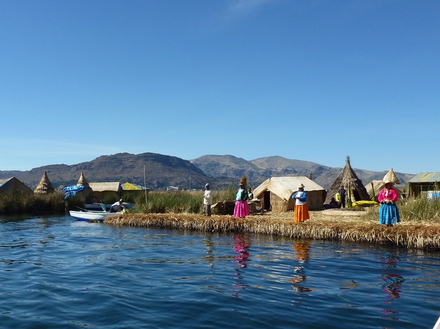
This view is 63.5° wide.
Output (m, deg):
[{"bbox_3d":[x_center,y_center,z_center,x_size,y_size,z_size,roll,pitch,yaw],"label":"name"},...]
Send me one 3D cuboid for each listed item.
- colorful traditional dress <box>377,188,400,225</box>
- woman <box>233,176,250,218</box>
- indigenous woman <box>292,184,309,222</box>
[{"bbox_3d":[5.748,1.479,12.126,0.760,1.230,0.530,-2,-5,29],"label":"colorful traditional dress"},{"bbox_3d":[0.921,1.537,15.230,0.660,1.590,0.480,-2,-5,28],"label":"woman"},{"bbox_3d":[3.244,1.544,14.327,0.700,1.570,0.500,-1,-4,13],"label":"indigenous woman"}]

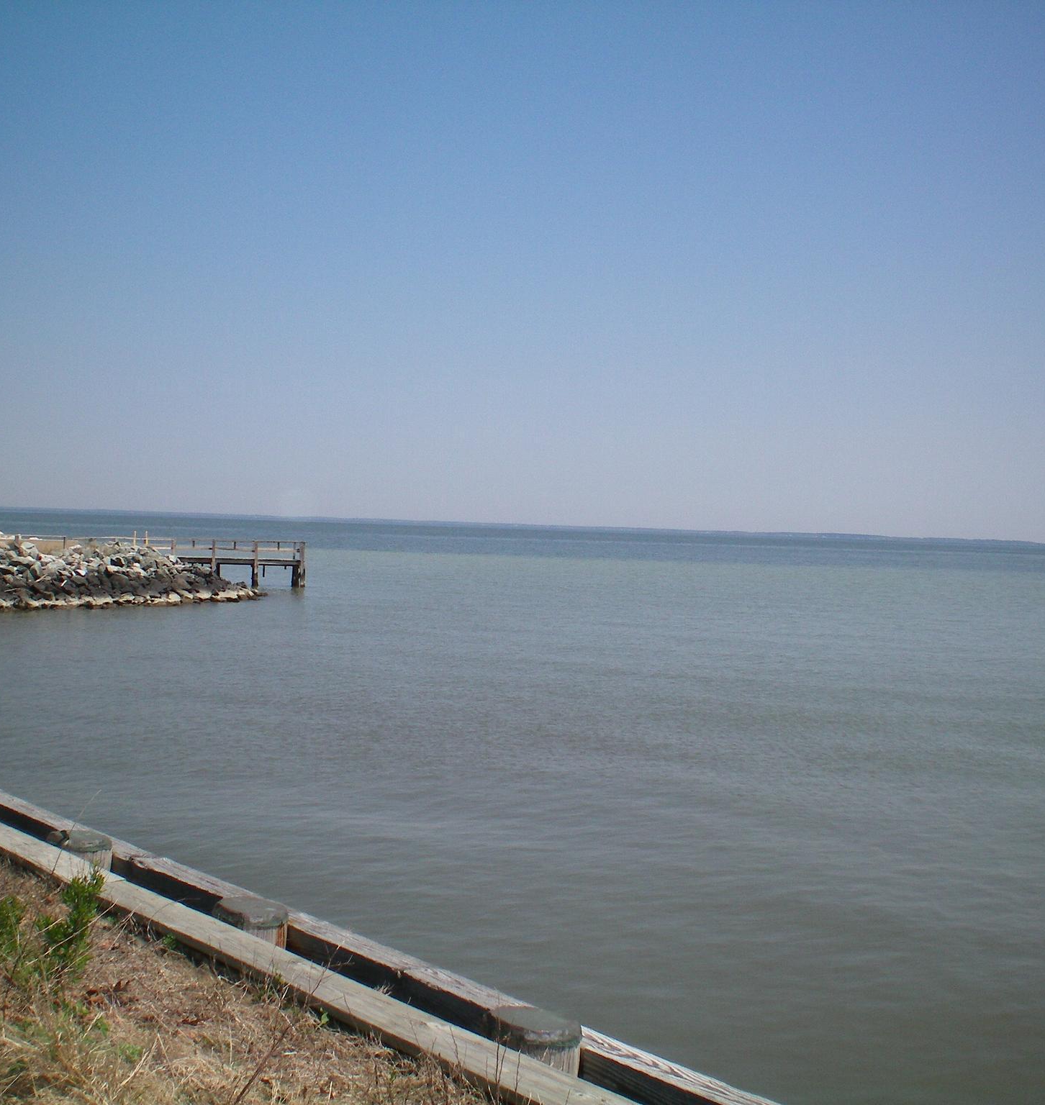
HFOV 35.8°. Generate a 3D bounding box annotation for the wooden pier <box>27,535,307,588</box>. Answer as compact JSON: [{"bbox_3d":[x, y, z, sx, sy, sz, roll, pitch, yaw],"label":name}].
[{"bbox_3d":[-18.600,0.436,85.100,14.000,2.450,2.500,2,1,-17],"label":"wooden pier"}]

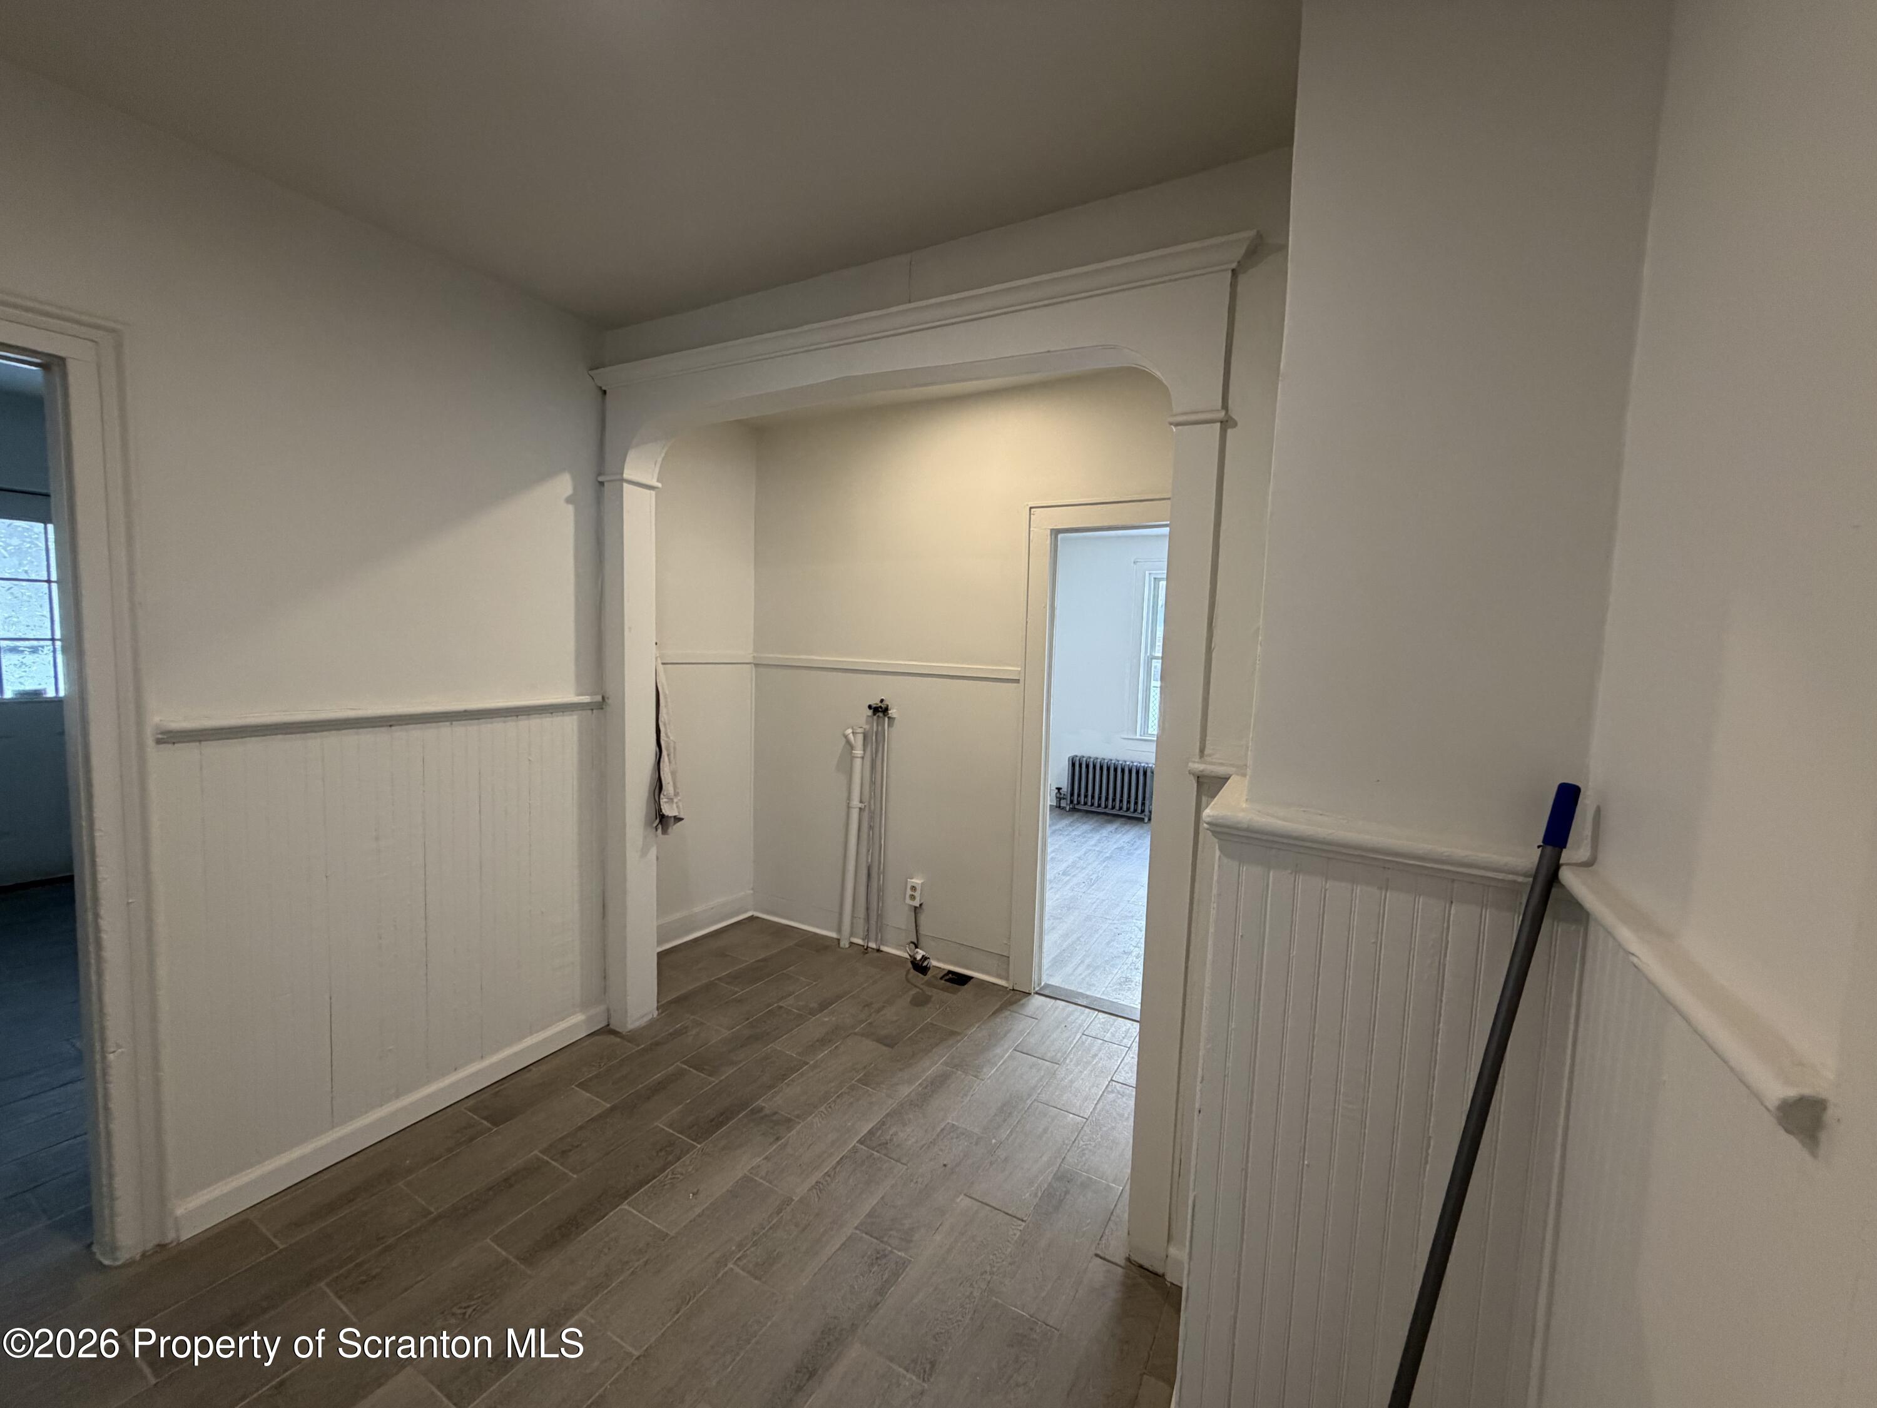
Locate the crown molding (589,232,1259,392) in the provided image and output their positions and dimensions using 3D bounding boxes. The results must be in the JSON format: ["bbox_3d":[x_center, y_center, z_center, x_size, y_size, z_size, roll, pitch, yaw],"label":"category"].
[{"bbox_3d":[-0.259,-1.039,2.127,2.157,0.052,0.070,5,6,30],"label":"crown molding"}]

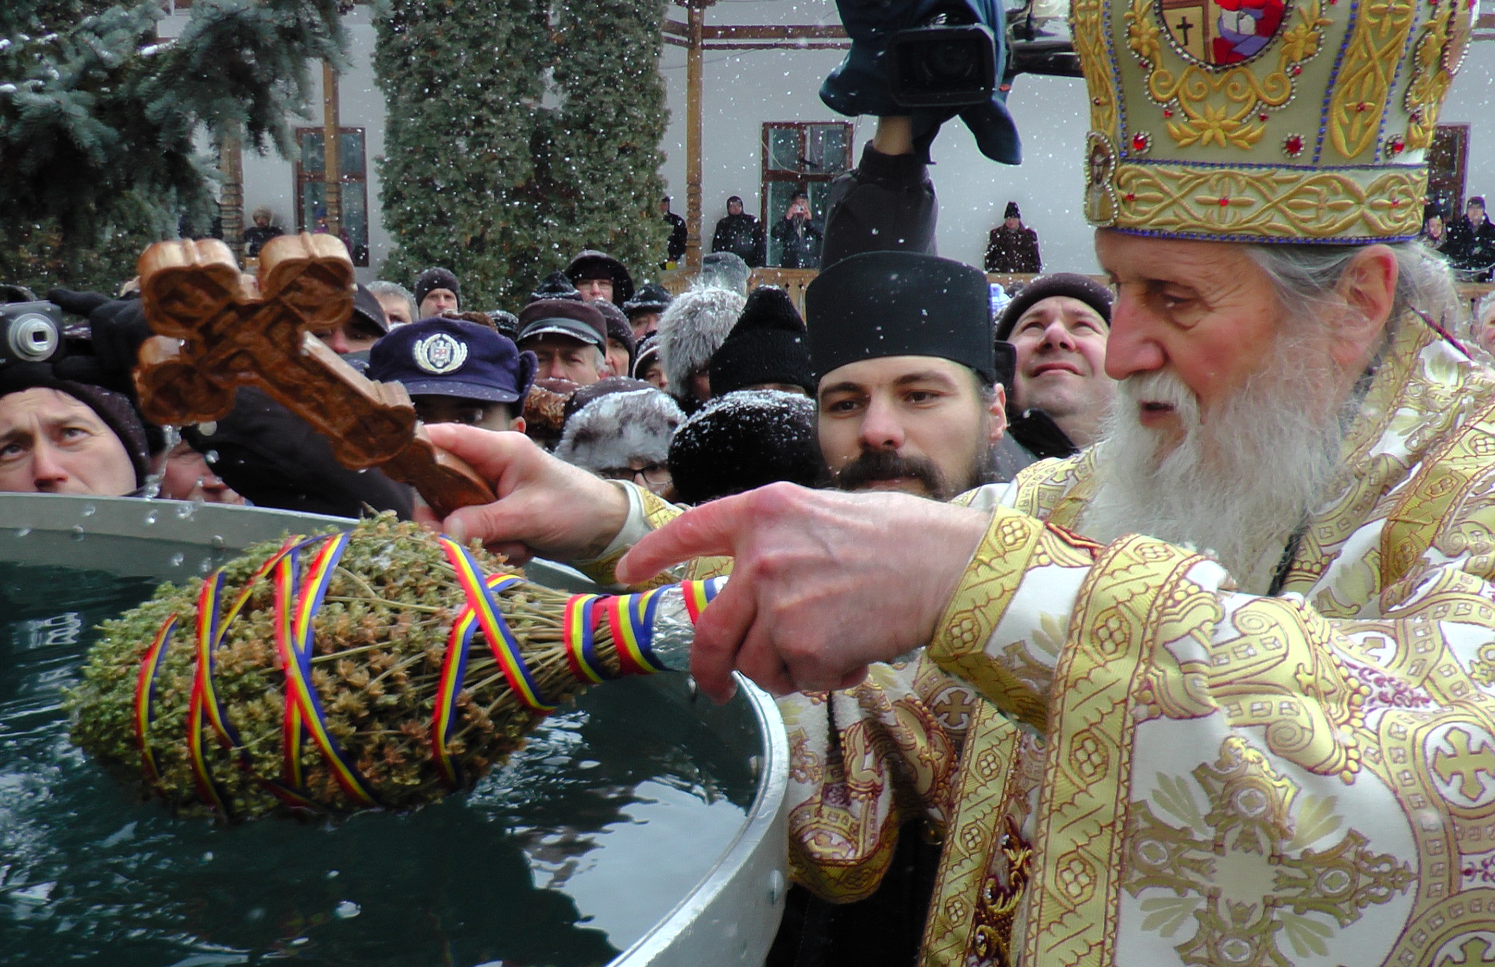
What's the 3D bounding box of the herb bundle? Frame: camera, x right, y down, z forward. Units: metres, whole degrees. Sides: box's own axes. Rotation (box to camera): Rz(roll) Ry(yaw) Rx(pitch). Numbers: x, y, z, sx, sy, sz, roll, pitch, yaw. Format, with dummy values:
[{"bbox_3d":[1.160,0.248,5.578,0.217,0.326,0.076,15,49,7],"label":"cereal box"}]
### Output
[{"bbox_3d":[-0.204,0.098,0.830,0.330,0.155,0.155,-6,0,0],"label":"herb bundle"}]

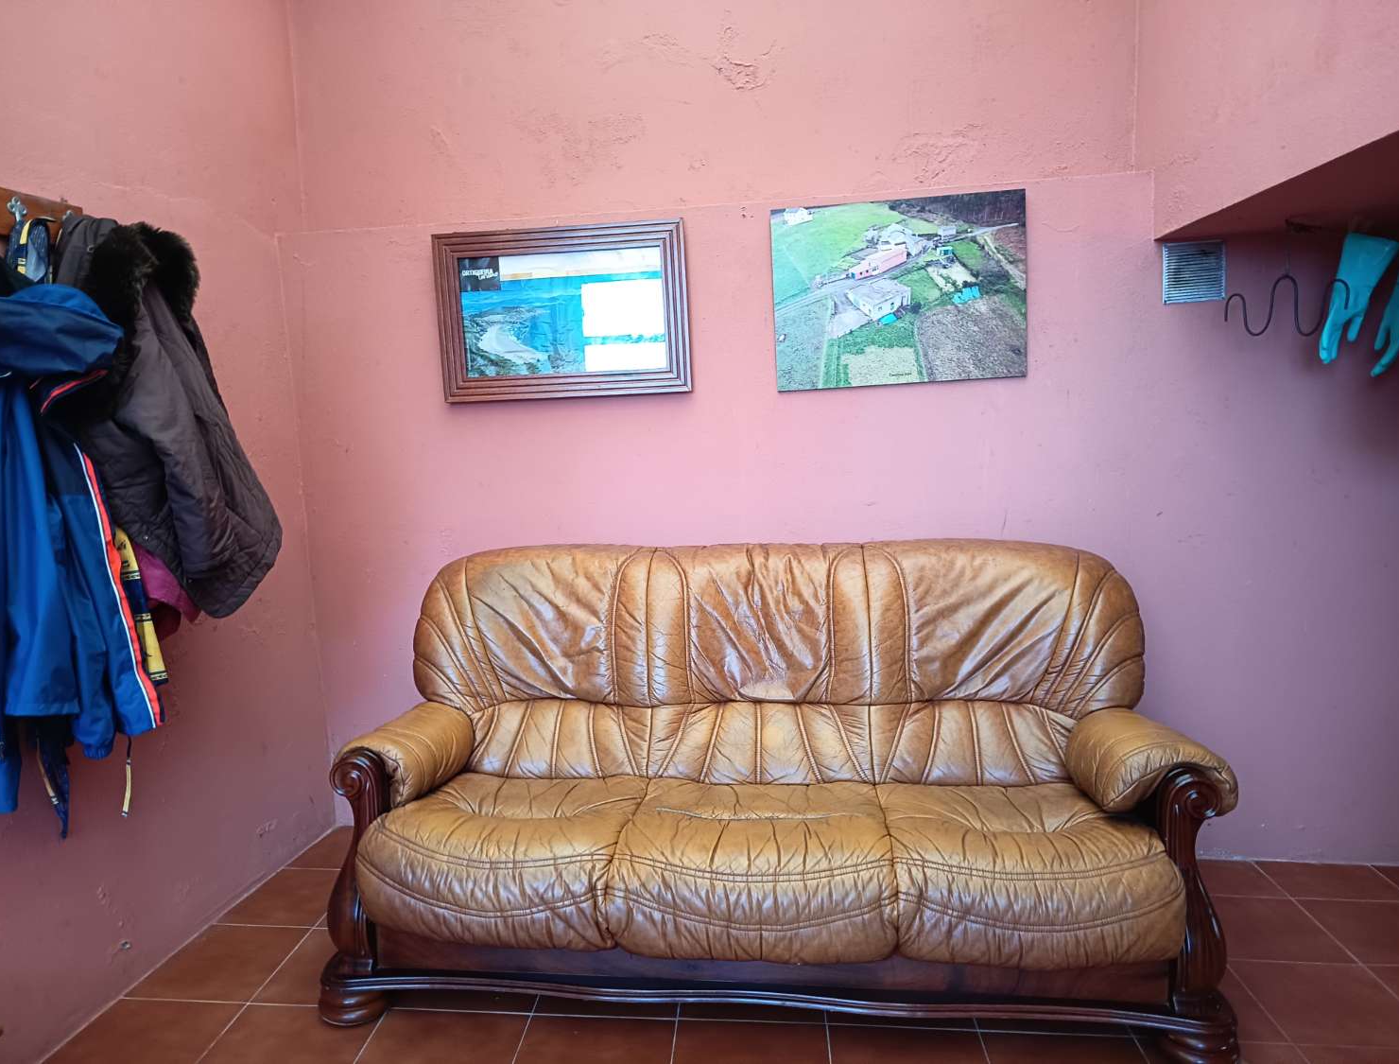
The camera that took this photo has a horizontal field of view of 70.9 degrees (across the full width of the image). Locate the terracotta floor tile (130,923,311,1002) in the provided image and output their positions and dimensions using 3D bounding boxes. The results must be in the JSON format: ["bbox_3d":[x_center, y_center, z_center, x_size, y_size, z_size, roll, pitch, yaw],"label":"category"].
[{"bbox_3d":[-1.169,1.067,2.433,0.290,0.010,0.327,0,7,4],"label":"terracotta floor tile"}]

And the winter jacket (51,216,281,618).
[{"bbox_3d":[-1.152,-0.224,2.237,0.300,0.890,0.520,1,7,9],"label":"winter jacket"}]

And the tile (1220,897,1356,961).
[{"bbox_3d":[1.468,1.040,2.580,0.327,0.010,0.327,0,7,4],"label":"tile"}]

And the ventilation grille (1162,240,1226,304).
[{"bbox_3d":[1.387,-0.729,2.761,0.165,0.165,0.012,0,7,5],"label":"ventilation grille"}]

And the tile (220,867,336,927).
[{"bbox_3d":[-1.136,1.026,2.759,0.271,0.010,0.327,0,7,4],"label":"tile"}]

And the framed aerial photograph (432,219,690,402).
[{"bbox_3d":[-0.406,-0.650,2.929,0.750,0.498,0.035,-3,7,6],"label":"framed aerial photograph"}]

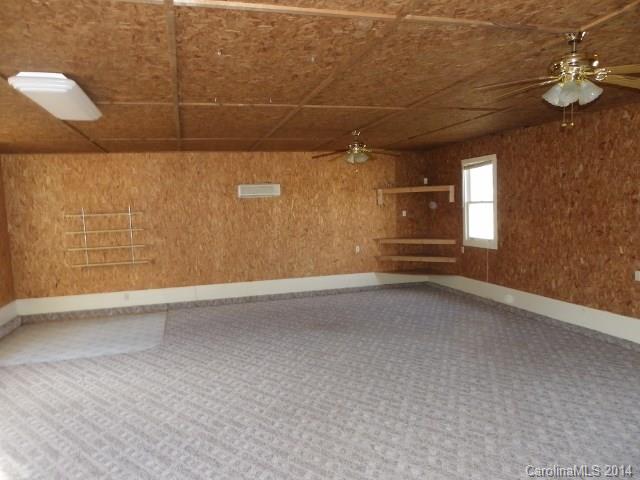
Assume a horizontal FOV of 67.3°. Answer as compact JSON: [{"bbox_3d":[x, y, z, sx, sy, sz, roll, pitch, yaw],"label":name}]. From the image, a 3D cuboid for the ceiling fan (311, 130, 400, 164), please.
[{"bbox_3d":[0.529,-1.336,7.005,1.310,0.485,1.310,-3,5,-16],"label":"ceiling fan"}]

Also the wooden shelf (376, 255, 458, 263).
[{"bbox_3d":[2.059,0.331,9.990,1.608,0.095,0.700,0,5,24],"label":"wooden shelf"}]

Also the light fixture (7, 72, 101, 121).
[{"bbox_3d":[-2.160,-1.184,4.071,0.430,0.130,1.240,-3,5,-16],"label":"light fixture"}]

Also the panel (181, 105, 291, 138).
[{"bbox_3d":[-1.140,-1.451,6.058,1.219,0.030,2.440,-3,5,-16],"label":"panel"}]

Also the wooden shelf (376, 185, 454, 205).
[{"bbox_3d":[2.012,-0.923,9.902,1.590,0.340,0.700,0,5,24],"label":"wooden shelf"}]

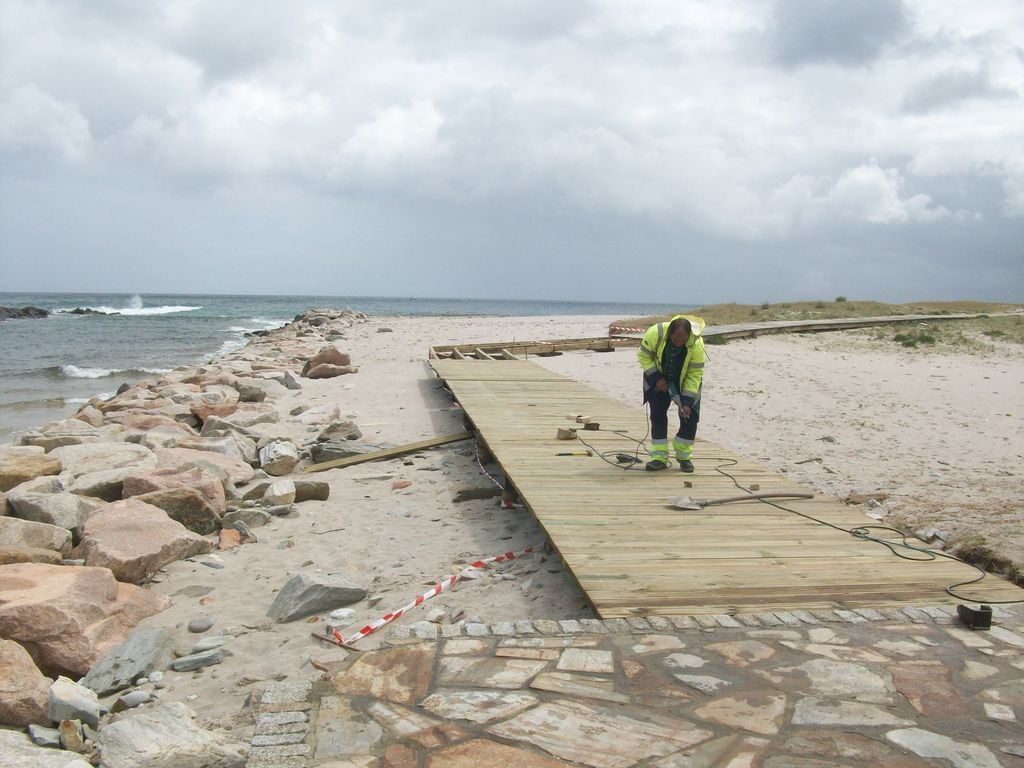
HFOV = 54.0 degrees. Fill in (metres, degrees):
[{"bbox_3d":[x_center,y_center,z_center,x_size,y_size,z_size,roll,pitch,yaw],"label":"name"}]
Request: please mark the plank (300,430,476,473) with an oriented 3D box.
[{"bbox_3d":[-1.410,0.814,12.053,2.401,0.055,0.160,-9,22,-39],"label":"plank"}]

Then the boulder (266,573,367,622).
[{"bbox_3d":[-1.139,1.210,5.839,0.530,0.190,0.260,-3,6,-42],"label":"boulder"}]

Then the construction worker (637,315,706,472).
[{"bbox_3d":[1.558,0.093,9.791,0.640,1.500,0.660,1,5,-2],"label":"construction worker"}]

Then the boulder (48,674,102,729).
[{"bbox_3d":[-1.798,1.300,4.181,0.190,0.165,0.170,3,5,20],"label":"boulder"}]

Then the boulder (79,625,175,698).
[{"bbox_3d":[-1.773,1.264,4.690,0.250,0.190,0.480,3,5,22],"label":"boulder"}]

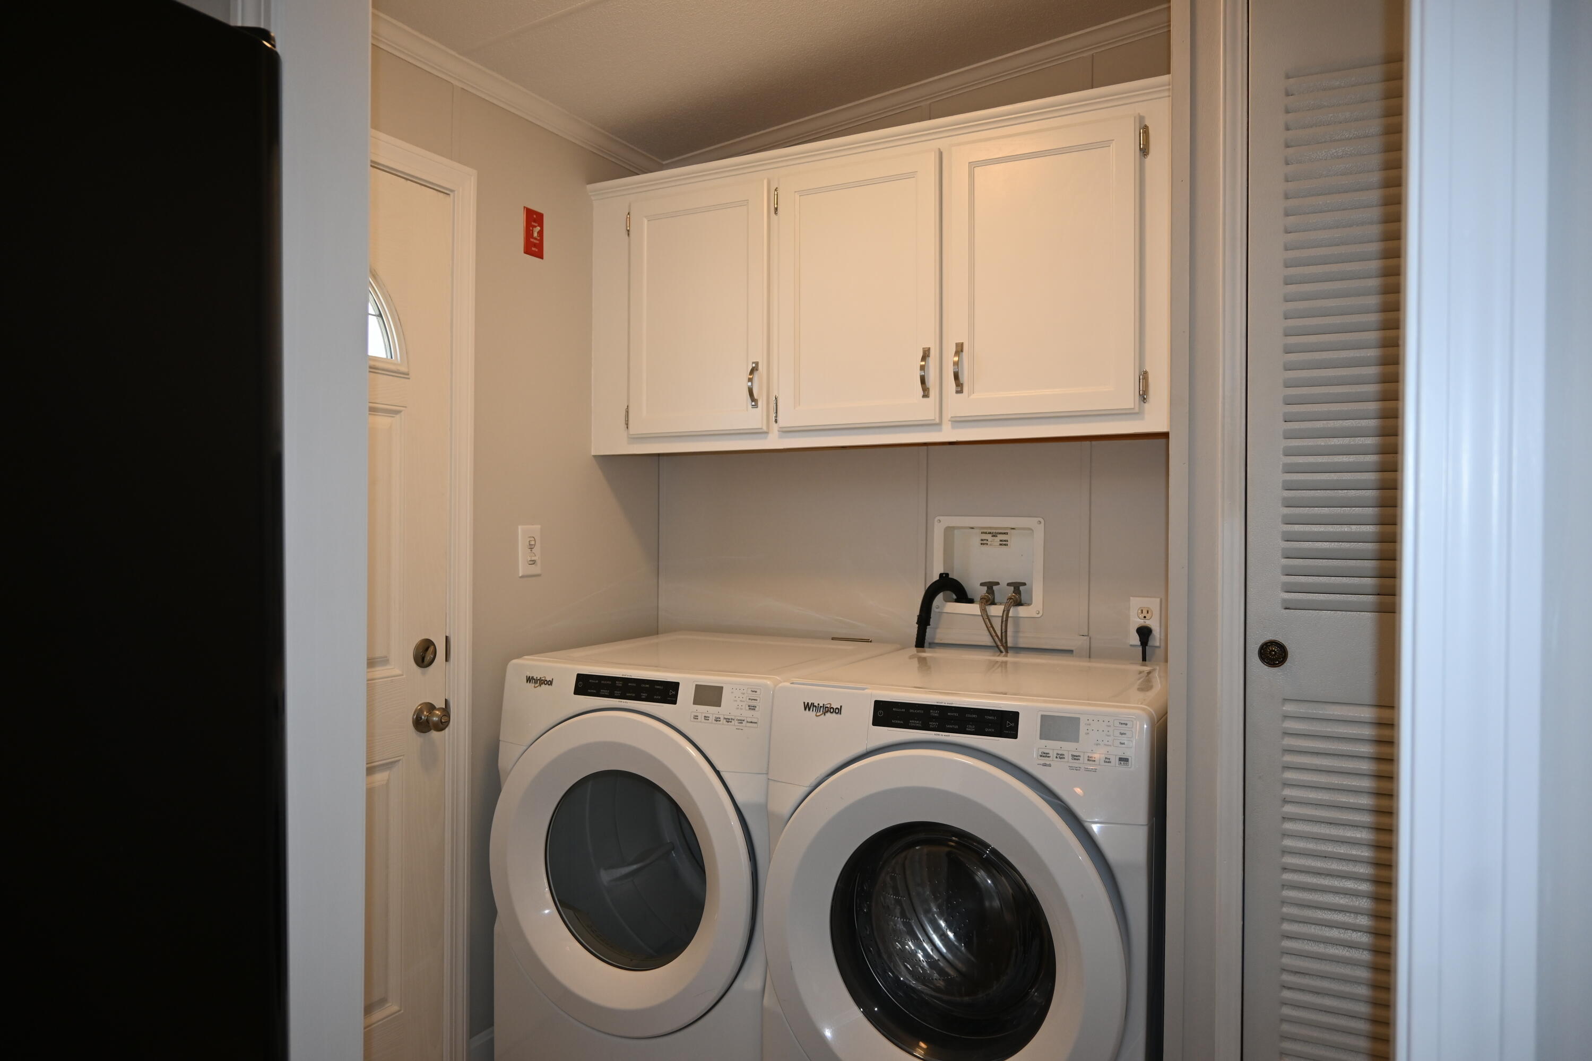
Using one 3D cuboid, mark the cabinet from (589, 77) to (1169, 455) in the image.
[{"bbox_3d":[0.199,-0.555,2.605,1.535,0.716,0.324,0,0,29],"label":"cabinet"}]

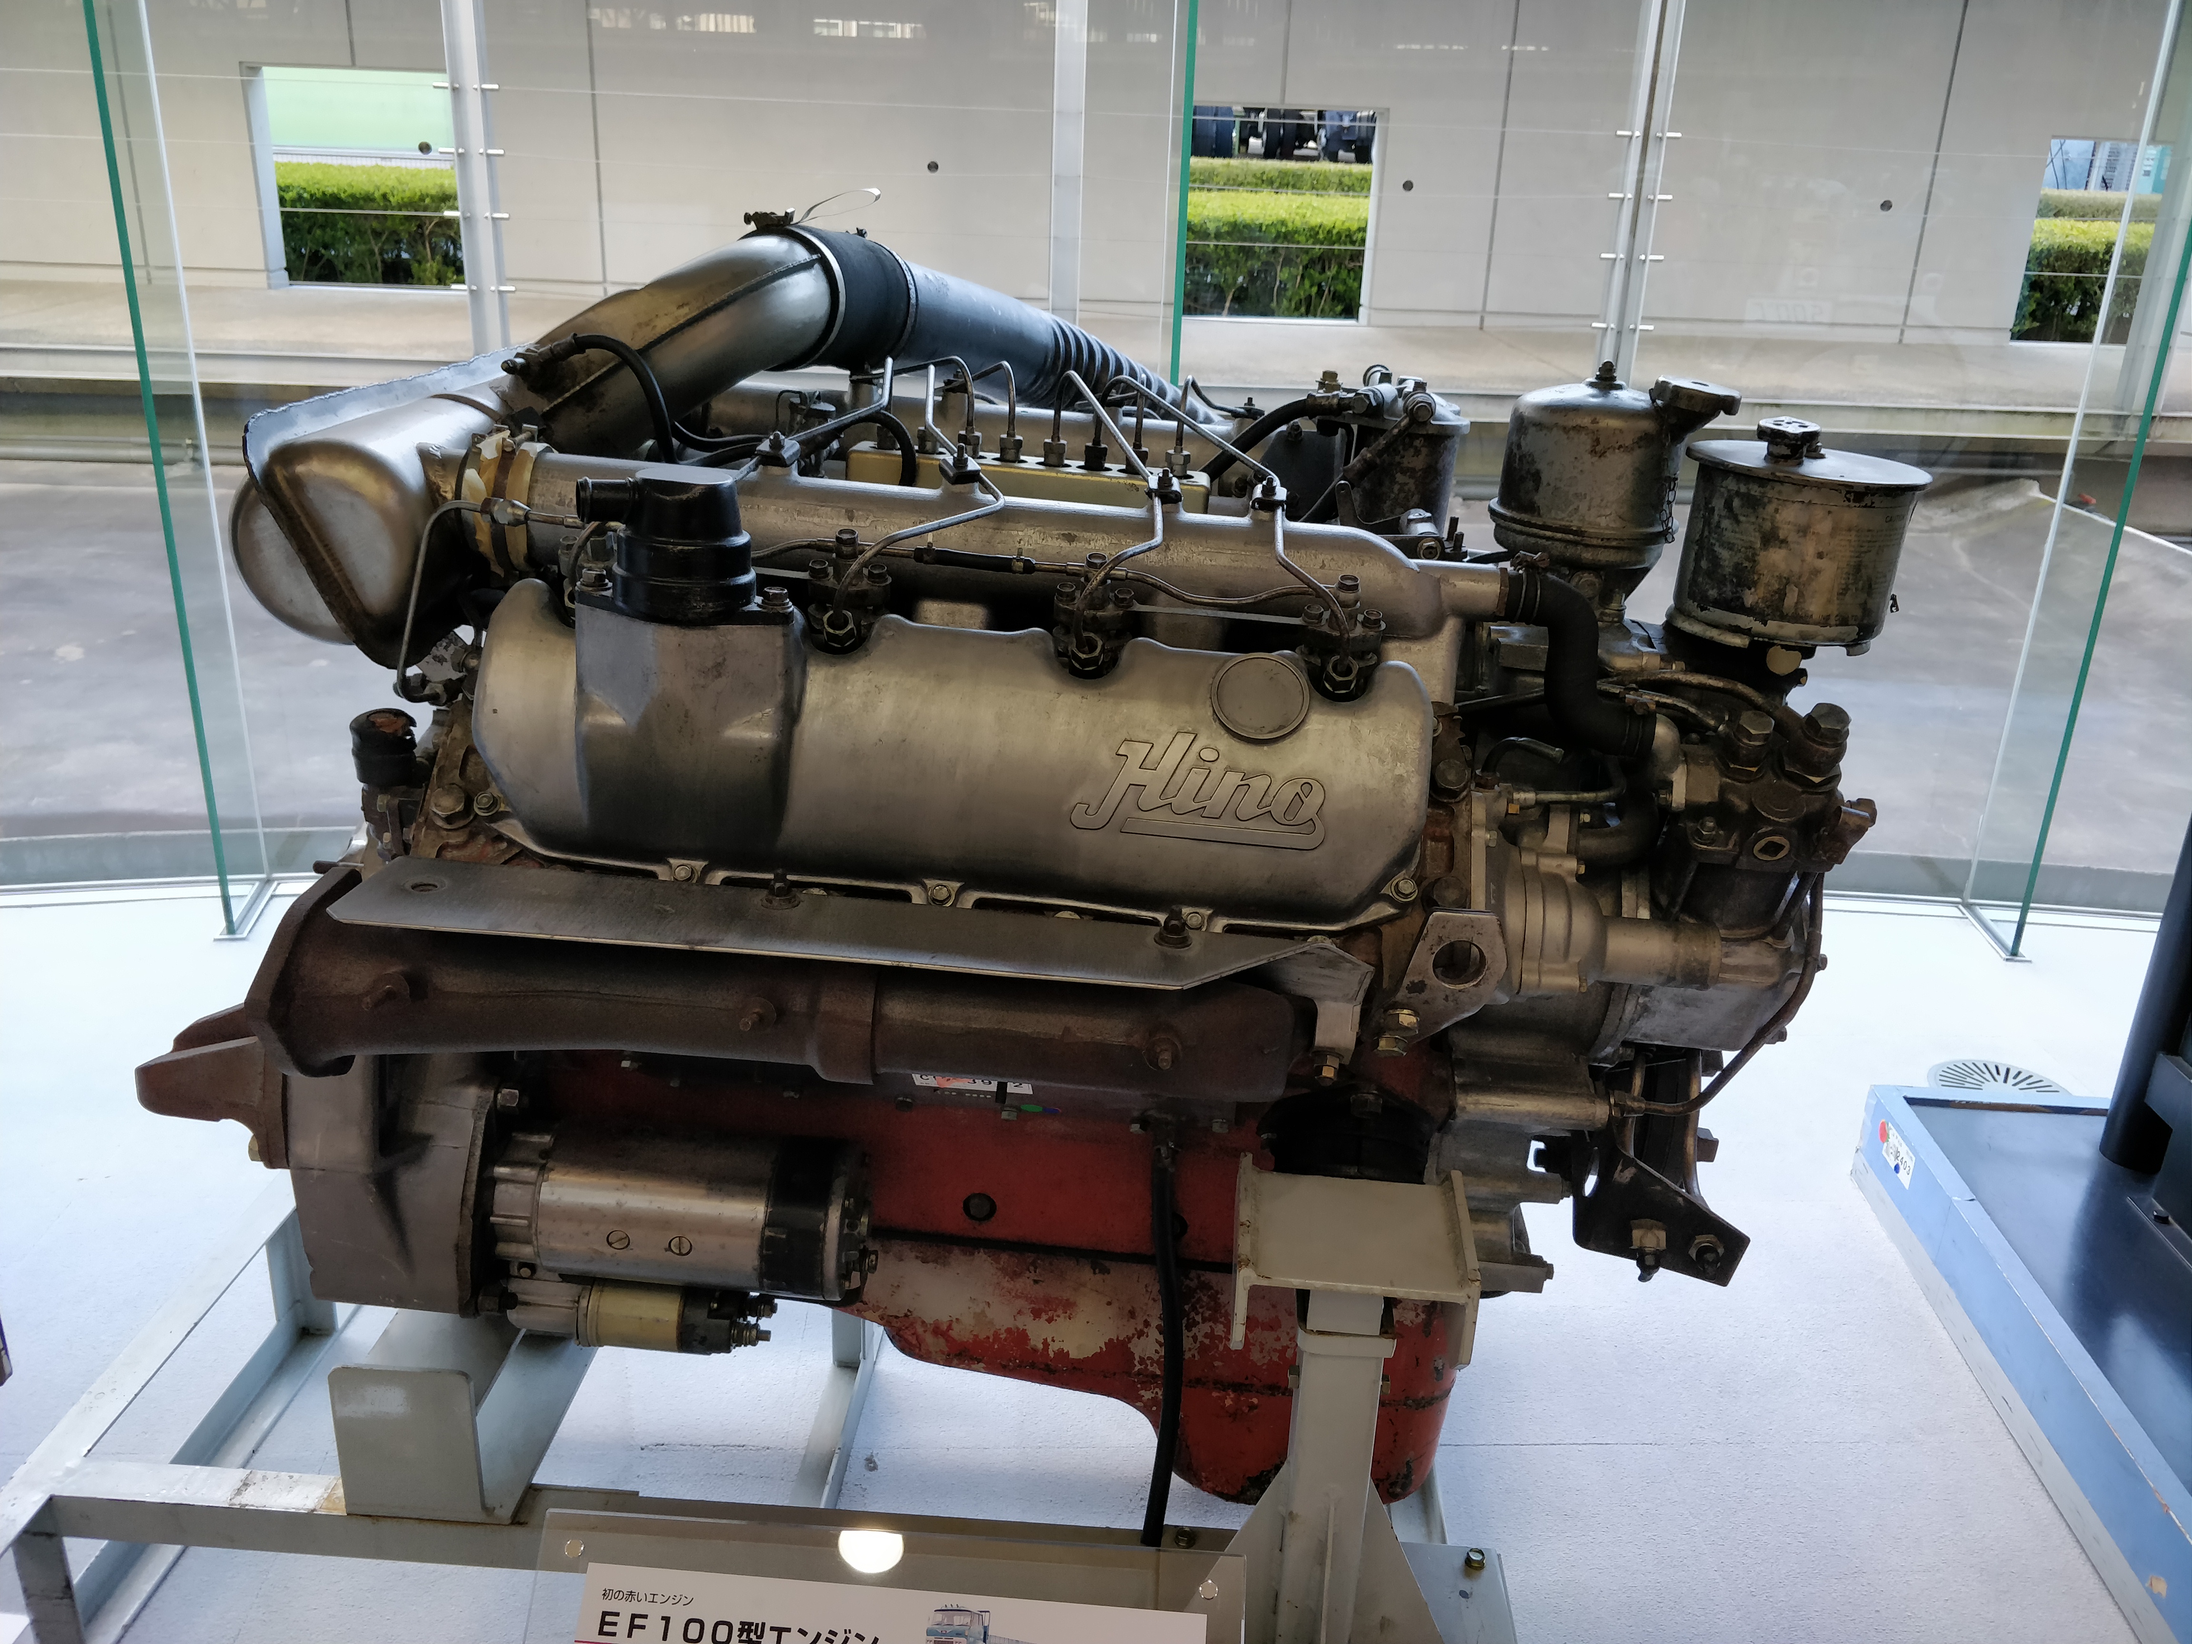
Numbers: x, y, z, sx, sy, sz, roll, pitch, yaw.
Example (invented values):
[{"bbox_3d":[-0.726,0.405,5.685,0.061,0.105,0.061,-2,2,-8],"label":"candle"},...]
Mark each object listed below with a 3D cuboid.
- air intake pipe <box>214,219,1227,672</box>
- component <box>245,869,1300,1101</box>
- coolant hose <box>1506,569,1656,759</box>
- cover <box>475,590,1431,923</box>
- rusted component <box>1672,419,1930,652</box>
[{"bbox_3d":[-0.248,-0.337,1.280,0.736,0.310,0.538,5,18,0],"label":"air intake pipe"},{"bbox_3d":[-0.211,0.107,1.015,0.675,0.117,0.117,5,18,0],"label":"component"},{"bbox_3d":[0.357,-0.120,1.131,0.116,0.132,0.071,5,18,0],"label":"coolant hose"},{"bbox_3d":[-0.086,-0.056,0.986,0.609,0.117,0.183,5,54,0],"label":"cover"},{"bbox_3d":[0.525,-0.221,1.145,0.170,0.165,0.170,5,18,0],"label":"rusted component"}]

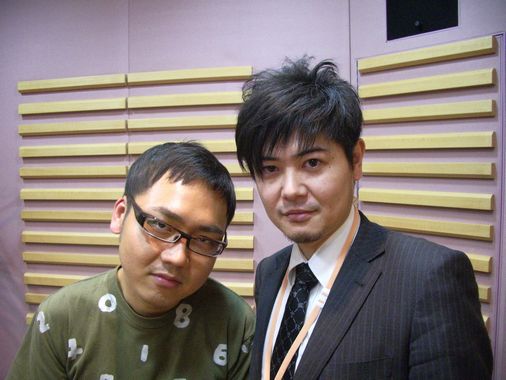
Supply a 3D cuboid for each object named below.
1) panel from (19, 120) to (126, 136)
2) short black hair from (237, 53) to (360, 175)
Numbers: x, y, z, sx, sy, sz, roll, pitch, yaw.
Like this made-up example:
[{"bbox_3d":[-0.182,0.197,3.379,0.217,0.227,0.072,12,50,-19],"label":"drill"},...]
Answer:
[{"bbox_3d":[-0.709,-0.242,2.013,0.484,0.041,0.024,0,4,16],"label":"panel"},{"bbox_3d":[0.072,-0.107,0.800,0.195,0.200,0.230,-3,7,22],"label":"short black hair"}]

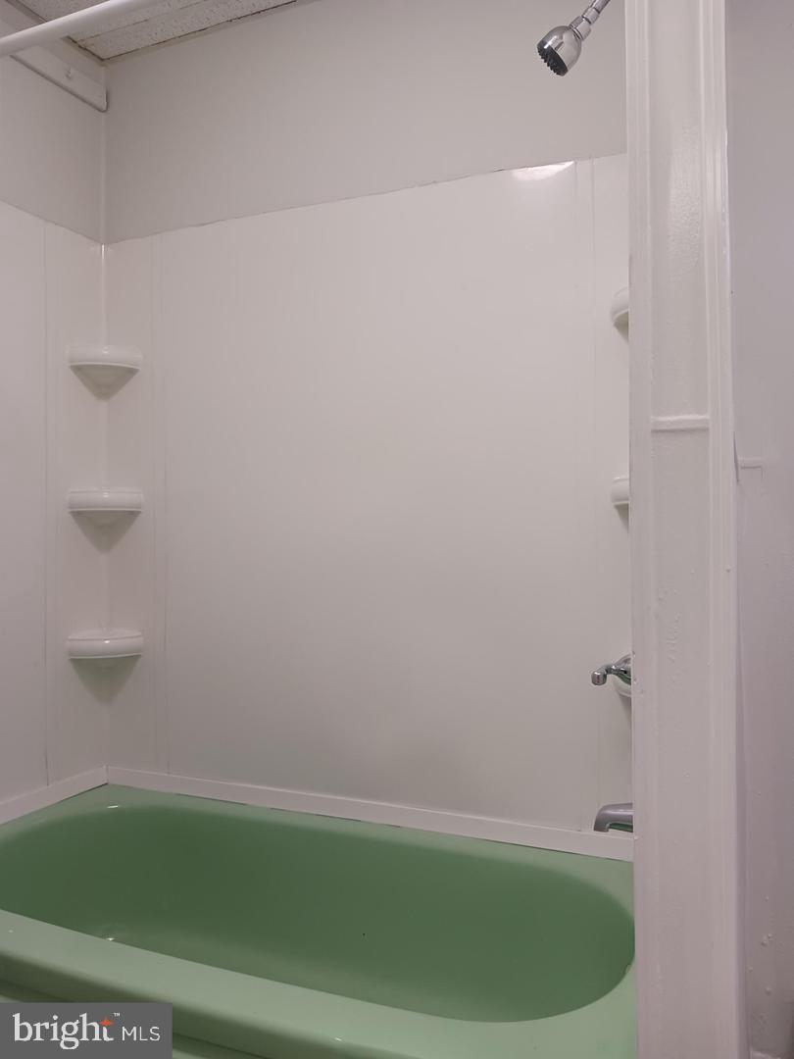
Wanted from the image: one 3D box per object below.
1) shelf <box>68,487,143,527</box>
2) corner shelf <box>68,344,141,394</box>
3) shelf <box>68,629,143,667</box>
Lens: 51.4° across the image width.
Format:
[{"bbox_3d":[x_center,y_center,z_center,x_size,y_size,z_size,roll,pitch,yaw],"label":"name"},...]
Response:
[{"bbox_3d":[-0.786,-0.054,2.222,0.190,0.090,0.132,0,0,-21],"label":"shelf"},{"bbox_3d":[-0.785,-0.442,2.223,0.190,0.090,0.132,0,0,-21],"label":"corner shelf"},{"bbox_3d":[-0.782,0.325,2.221,0.190,0.090,0.132,0,0,-21],"label":"shelf"}]

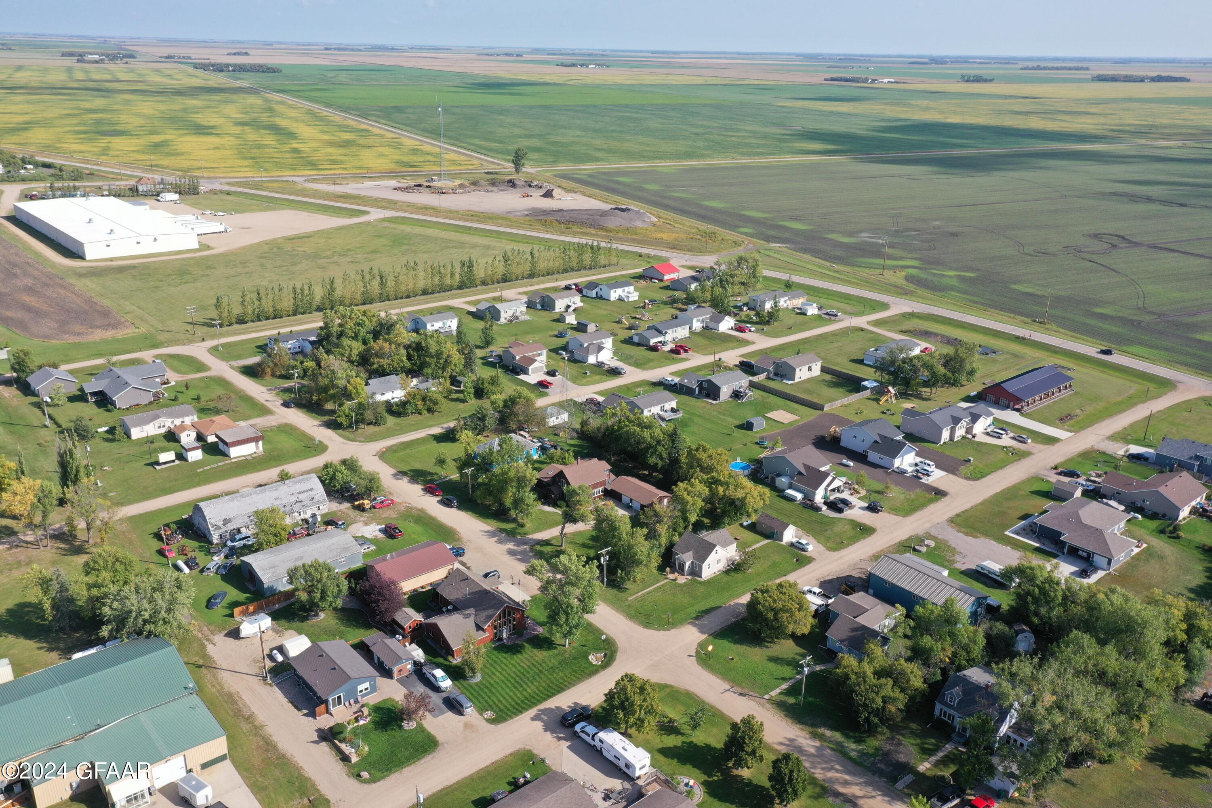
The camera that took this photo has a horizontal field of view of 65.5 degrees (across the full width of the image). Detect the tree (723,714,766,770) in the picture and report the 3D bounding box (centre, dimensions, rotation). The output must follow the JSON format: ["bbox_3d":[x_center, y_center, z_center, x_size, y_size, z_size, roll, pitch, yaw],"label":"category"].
[{"bbox_3d":[19.971,49.261,136.484,6.090,9.090,6.090,1,21,0],"label":"tree"}]

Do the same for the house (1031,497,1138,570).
[{"bbox_3d":[99.244,24.993,193.592,21.214,5.128,18.701,-17,27,-39],"label":"house"}]

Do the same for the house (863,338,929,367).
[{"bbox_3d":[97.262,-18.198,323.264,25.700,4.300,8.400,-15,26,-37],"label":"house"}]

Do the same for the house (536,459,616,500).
[{"bbox_3d":[-6.260,17.340,220.400,13.400,6.300,12.000,-15,26,-37],"label":"house"}]

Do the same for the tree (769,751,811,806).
[{"bbox_3d":[26.058,54.076,134.991,5.100,9.000,5.100,1,21,0],"label":"tree"}]

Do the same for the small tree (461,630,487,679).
[{"bbox_3d":[-21.450,40.790,153.460,4.300,9.600,4.300,1,21,0],"label":"small tree"}]

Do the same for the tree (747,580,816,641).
[{"bbox_3d":[29.869,35.628,160.651,11.440,10.000,11.440,1,21,0],"label":"tree"}]

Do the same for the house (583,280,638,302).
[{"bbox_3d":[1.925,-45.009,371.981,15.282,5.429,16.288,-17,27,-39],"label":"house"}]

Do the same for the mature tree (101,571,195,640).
[{"bbox_3d":[-79.050,35.050,162.430,14.900,11.700,14.900,-15,26,-37],"label":"mature tree"}]

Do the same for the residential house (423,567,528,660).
[{"bbox_3d":[-26.091,38.000,176.727,16.300,7.000,18.000,-16,27,-37],"label":"residential house"}]

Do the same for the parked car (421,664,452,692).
[{"bbox_3d":[-27.540,44.540,154.100,2.000,1.900,6.100,-15,26,-37],"label":"parked car"}]

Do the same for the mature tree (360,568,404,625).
[{"bbox_3d":[-38.446,33.233,162.096,7.260,10.800,7.260,1,21,0],"label":"mature tree"}]

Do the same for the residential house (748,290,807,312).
[{"bbox_3d":[67.576,-41.132,369.593,24.900,5.800,9.000,-15,26,-36],"label":"residential house"}]

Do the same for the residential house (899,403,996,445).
[{"bbox_3d":[89.988,3.370,248.055,23.225,6.435,14.478,-17,27,-39],"label":"residential house"}]

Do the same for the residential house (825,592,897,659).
[{"bbox_3d":[44.135,37.938,162.385,15.800,5.000,12.700,-16,27,-37],"label":"residential house"}]

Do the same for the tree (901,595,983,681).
[{"bbox_3d":[56.164,39.327,157.546,13.410,13.950,13.410,1,21,0],"label":"tree"}]

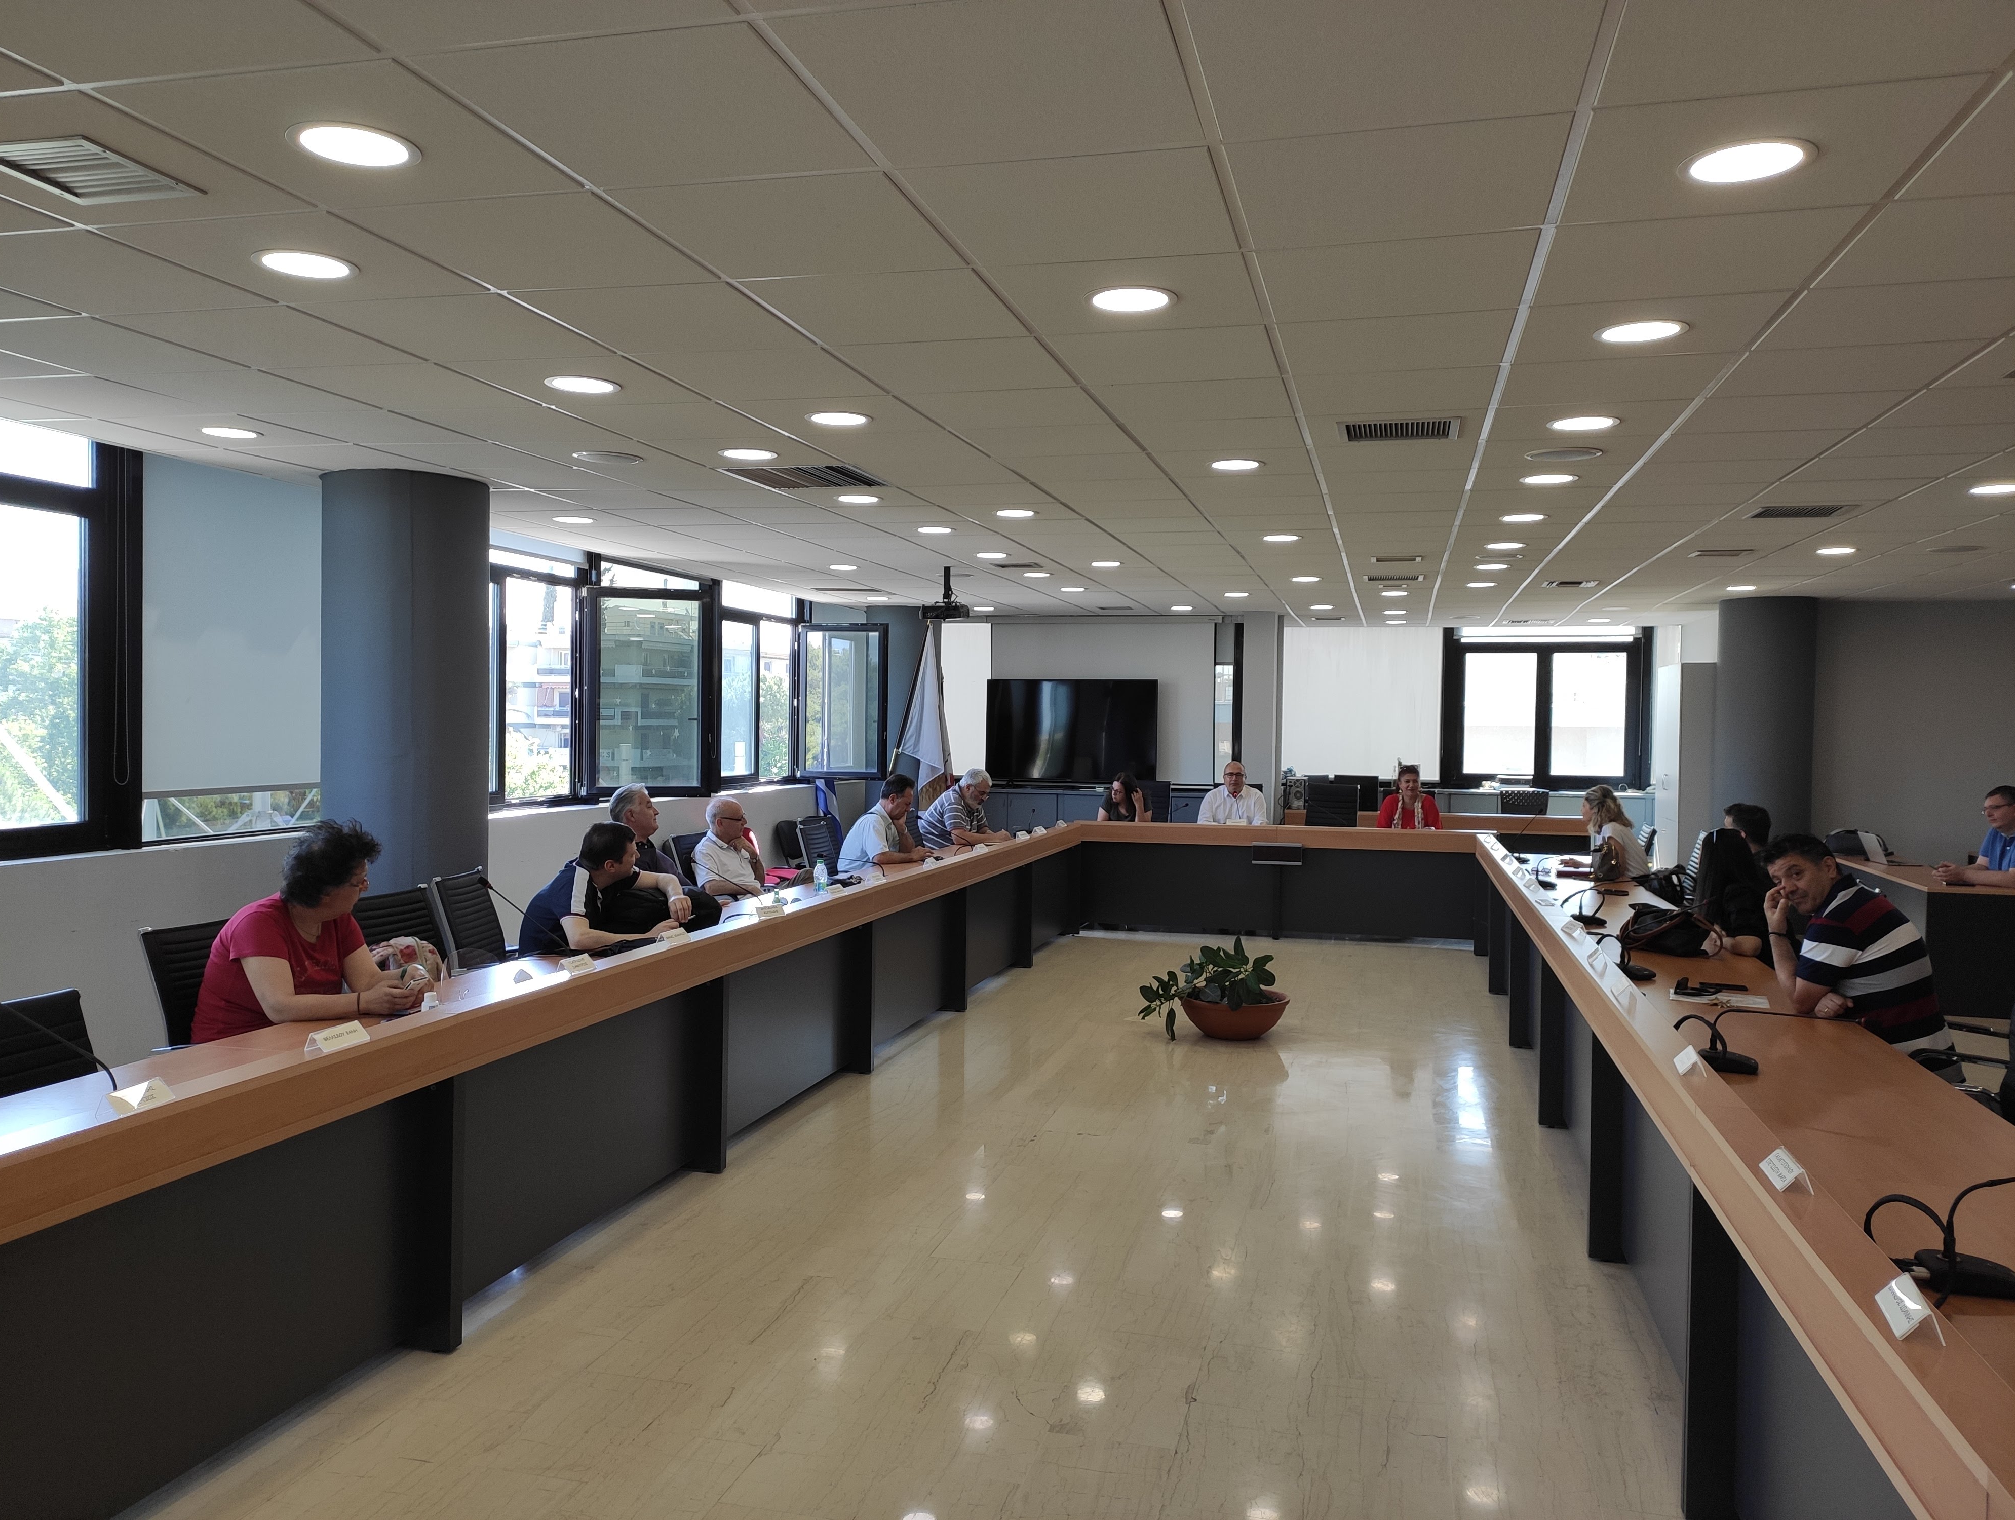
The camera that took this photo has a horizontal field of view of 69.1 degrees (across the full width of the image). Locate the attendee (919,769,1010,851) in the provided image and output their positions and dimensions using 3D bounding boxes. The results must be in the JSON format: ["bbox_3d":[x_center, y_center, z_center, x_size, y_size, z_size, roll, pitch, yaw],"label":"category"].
[{"bbox_3d":[-0.298,0.722,9.675,0.829,1.294,0.566,1,2,15],"label":"attendee"}]

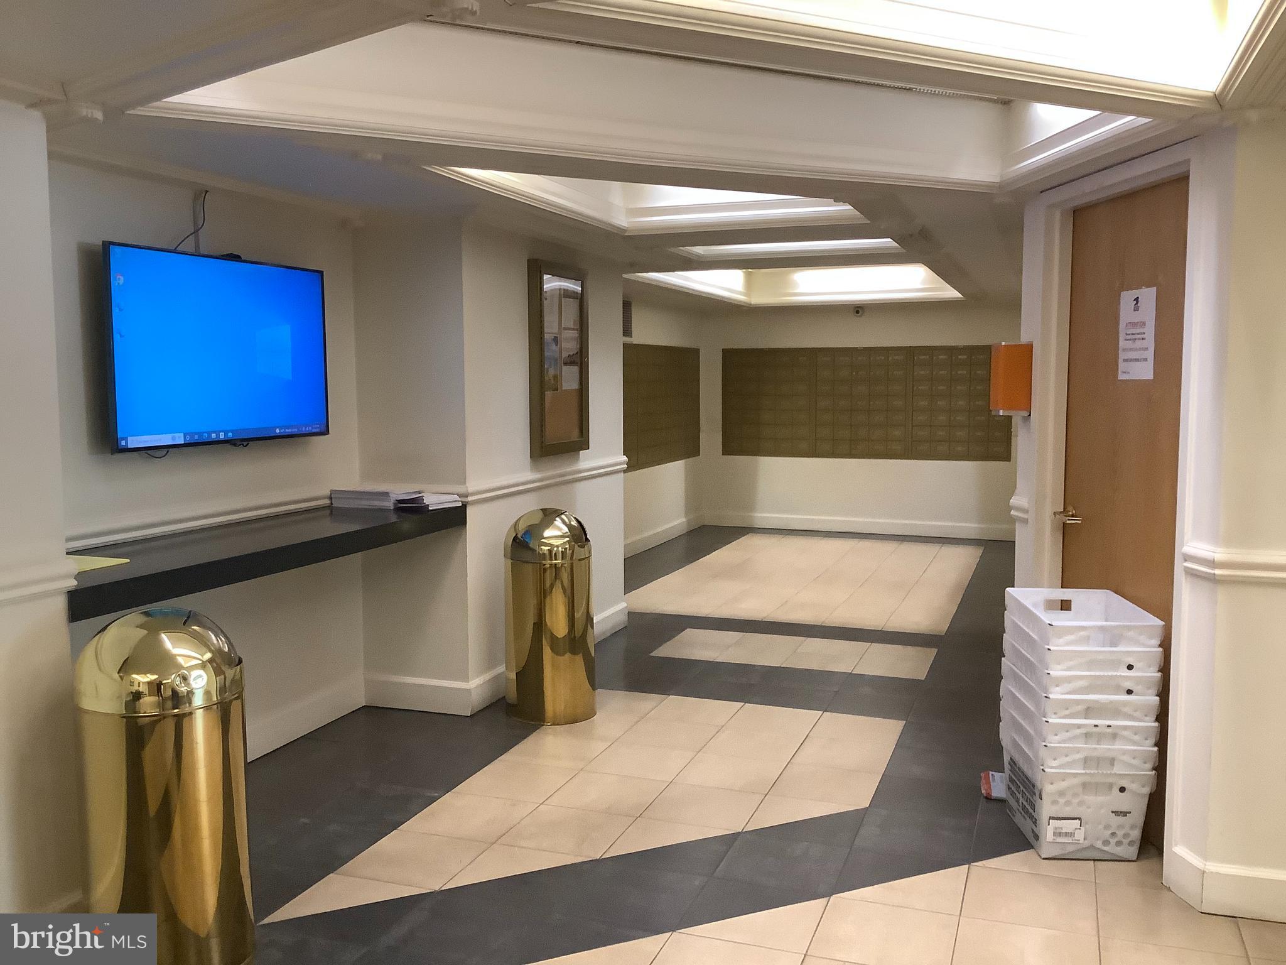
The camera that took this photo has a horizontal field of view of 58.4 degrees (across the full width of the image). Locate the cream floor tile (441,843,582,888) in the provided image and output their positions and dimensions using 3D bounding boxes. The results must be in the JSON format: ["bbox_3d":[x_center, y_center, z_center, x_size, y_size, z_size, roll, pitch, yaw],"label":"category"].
[{"bbox_3d":[-0.351,1.135,3.314,0.340,0.010,0.342,2,6,20],"label":"cream floor tile"}]

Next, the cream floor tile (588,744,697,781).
[{"bbox_3d":[-0.002,1.049,4.309,0.343,0.010,0.342,2,6,20],"label":"cream floor tile"}]

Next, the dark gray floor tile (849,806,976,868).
[{"bbox_3d":[0.880,1.137,3.709,0.355,0.010,0.354,2,6,20],"label":"dark gray floor tile"}]

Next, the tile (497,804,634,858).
[{"bbox_3d":[-0.242,1.125,3.715,0.350,0.010,0.350,2,6,20],"label":"tile"}]

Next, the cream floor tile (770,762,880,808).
[{"bbox_3d":[0.647,1.066,4.054,0.340,0.010,0.342,2,6,20],"label":"cream floor tile"}]

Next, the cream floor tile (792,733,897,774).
[{"bbox_3d":[0.763,1.036,4.378,0.340,0.010,0.342,2,6,20],"label":"cream floor tile"}]

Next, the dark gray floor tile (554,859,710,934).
[{"bbox_3d":[-0.026,1.146,3.199,0.340,0.010,0.342,2,6,20],"label":"dark gray floor tile"}]

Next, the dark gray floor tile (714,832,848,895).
[{"bbox_3d":[0.427,1.155,3.496,0.355,0.010,0.354,2,6,20],"label":"dark gray floor tile"}]

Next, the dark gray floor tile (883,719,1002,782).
[{"bbox_3d":[1.184,1.061,4.536,0.369,0.010,0.707,2,6,20],"label":"dark gray floor tile"}]

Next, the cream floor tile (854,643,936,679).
[{"bbox_3d":[1.284,0.905,5.827,0.343,0.010,0.651,2,6,20],"label":"cream floor tile"}]

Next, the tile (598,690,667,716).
[{"bbox_3d":[-0.097,0.995,5.154,0.350,0.010,0.350,2,6,20],"label":"tile"}]

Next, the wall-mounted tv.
[{"bbox_3d":[-1.462,-0.462,4.063,0.055,0.645,1.120,2,5,19],"label":"wall-mounted tv"}]

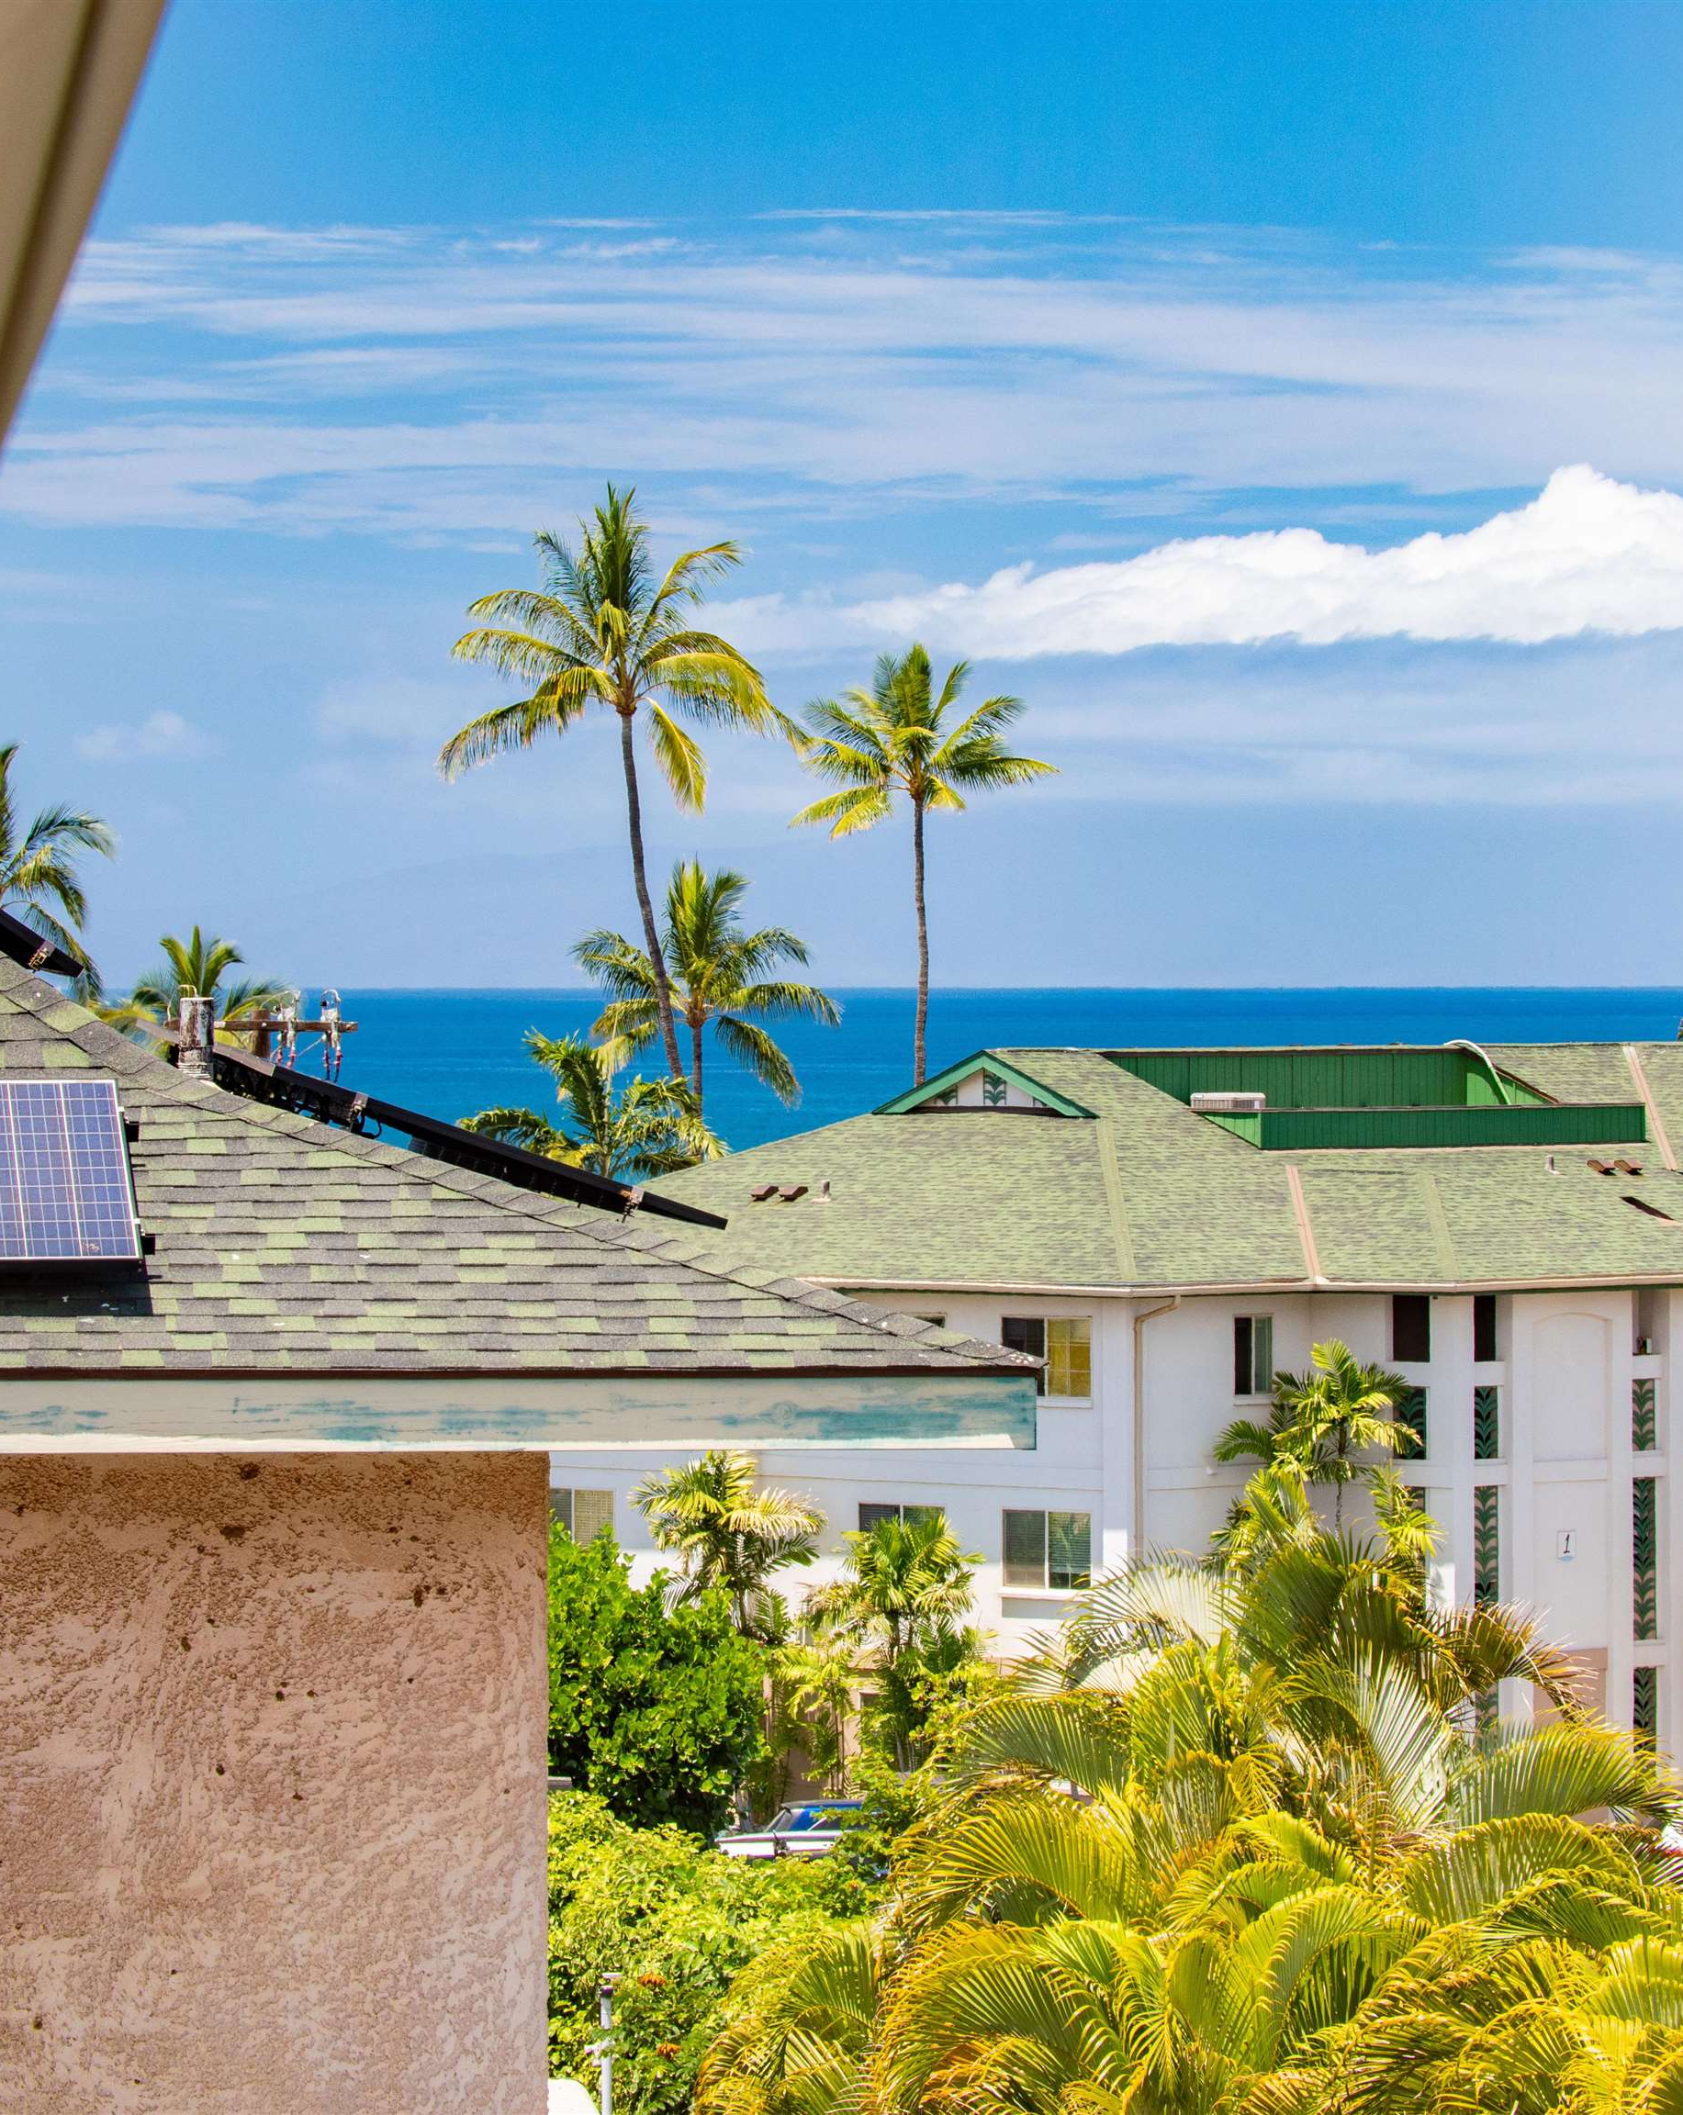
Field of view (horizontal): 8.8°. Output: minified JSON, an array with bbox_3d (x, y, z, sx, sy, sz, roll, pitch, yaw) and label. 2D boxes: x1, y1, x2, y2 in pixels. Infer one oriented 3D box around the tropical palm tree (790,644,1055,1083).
[{"bbox_3d":[1.635,1.618,222.000,5.600,20.080,5.600,0,0,0],"label":"tropical palm tree"}]

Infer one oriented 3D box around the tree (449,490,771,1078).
[{"bbox_3d":[-4.280,0.466,207.000,6.500,22.560,6.500,0,0,0],"label":"tree"}]

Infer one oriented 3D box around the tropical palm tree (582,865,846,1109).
[{"bbox_3d":[-2.667,3.919,215.000,5.400,15.560,5.400,0,0,0],"label":"tropical palm tree"}]

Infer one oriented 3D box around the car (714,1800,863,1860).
[{"bbox_3d":[0.075,10.828,149.000,4.600,1.540,1.830,0,0,-26],"label":"car"}]

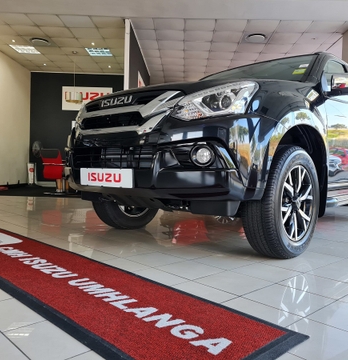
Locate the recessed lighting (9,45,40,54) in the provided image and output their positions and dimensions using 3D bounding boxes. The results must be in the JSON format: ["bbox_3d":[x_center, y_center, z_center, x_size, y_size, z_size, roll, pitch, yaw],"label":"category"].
[{"bbox_3d":[-3.600,-3.168,8.792,0.600,0.060,0.600,2,1,1],"label":"recessed lighting"}]

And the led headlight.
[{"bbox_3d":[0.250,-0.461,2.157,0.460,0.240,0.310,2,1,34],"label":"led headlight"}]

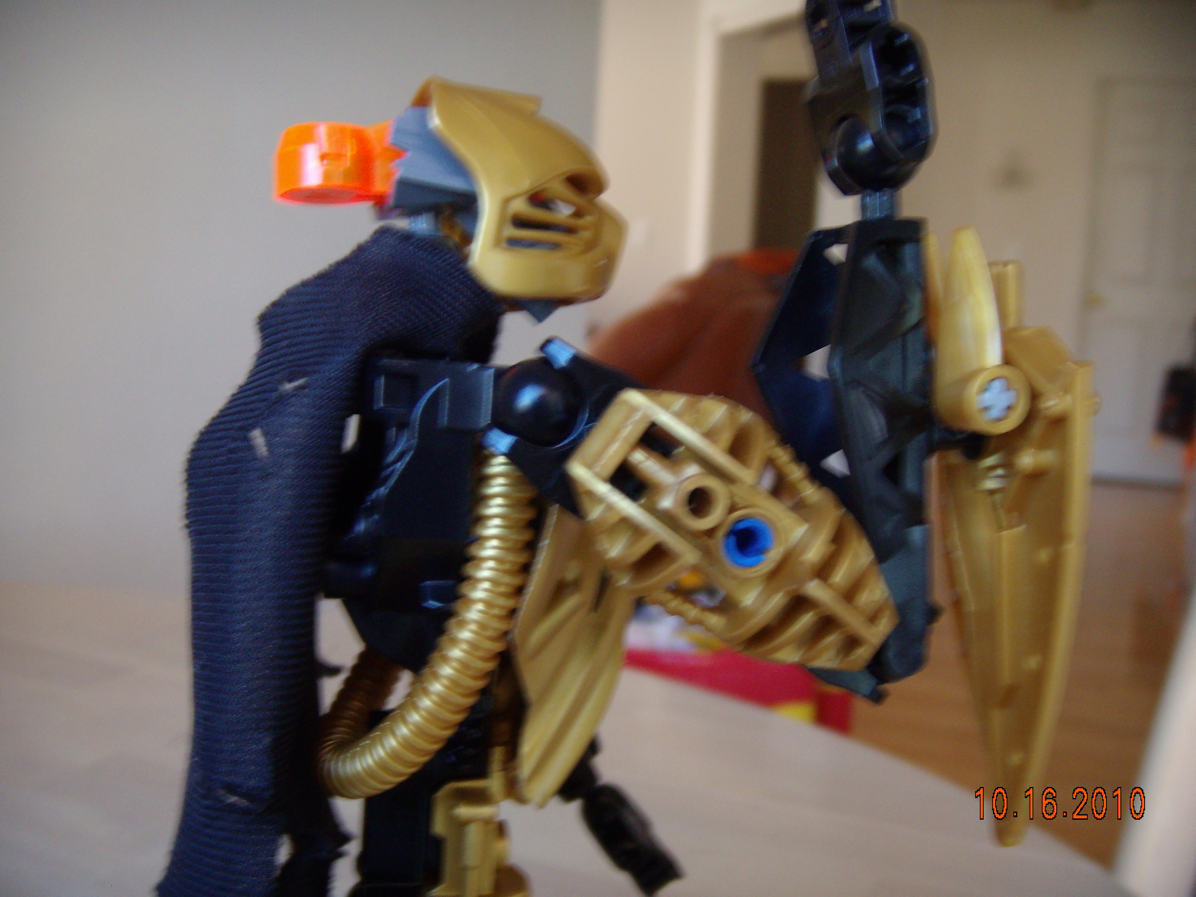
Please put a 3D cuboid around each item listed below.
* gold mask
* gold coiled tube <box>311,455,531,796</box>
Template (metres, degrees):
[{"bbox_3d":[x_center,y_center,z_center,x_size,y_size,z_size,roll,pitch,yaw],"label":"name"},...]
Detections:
[{"bbox_3d":[-0.010,-0.033,0.167,0.026,0.025,0.023,8,3,-12],"label":"gold mask"},{"bbox_3d":[-0.025,0.022,0.170,0.024,0.048,0.051,2,5,-18],"label":"gold coiled tube"}]

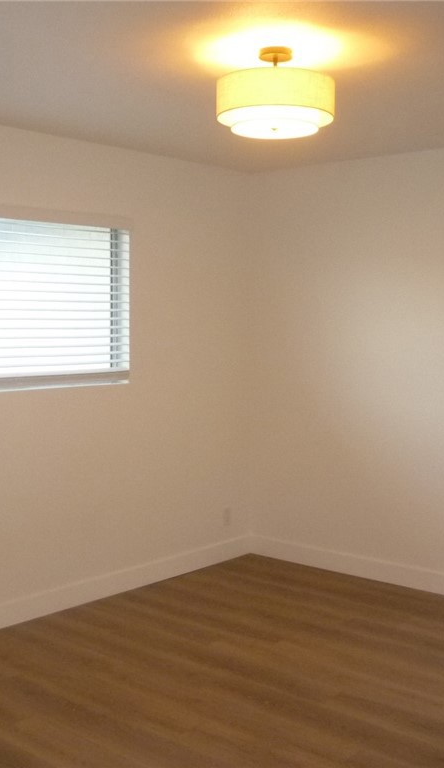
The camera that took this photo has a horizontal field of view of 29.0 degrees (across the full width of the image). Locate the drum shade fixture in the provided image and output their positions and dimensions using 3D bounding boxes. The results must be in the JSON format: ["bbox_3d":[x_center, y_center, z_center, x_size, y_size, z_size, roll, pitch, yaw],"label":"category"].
[{"bbox_3d":[0.191,-1.037,3.035,0.414,0.270,0.414,0,4,0],"label":"drum shade fixture"}]

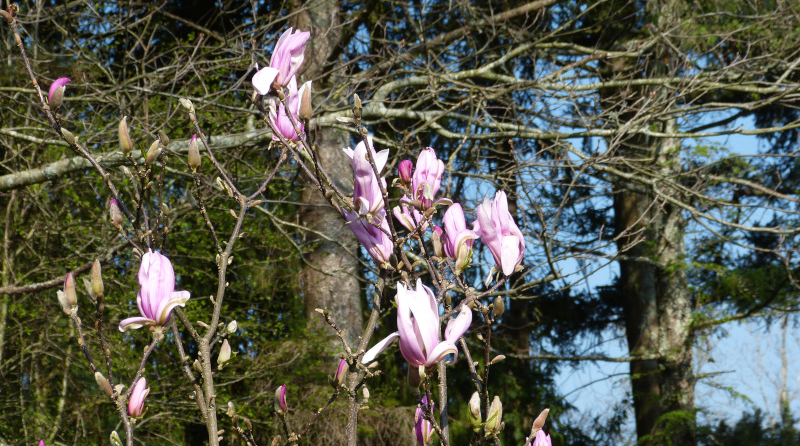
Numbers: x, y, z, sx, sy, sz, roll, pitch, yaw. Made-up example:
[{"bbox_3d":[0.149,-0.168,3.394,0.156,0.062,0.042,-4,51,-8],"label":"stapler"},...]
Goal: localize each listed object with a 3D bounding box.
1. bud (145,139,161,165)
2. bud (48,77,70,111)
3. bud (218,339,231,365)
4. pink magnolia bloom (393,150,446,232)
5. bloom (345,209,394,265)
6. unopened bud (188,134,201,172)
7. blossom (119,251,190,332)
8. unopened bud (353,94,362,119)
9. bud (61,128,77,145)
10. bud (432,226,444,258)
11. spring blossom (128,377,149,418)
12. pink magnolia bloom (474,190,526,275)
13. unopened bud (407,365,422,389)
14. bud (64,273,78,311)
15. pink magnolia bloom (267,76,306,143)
[{"bbox_3d":[-0.312,-0.089,3.000,0.016,0.035,0.015,27,-3,0],"label":"bud"},{"bbox_3d":[-0.391,-0.148,2.750,0.017,0.040,0.017,18,-3,0],"label":"bud"},{"bbox_3d":[-0.221,0.163,3.000,0.015,0.032,0.015,15,-3,0],"label":"bud"},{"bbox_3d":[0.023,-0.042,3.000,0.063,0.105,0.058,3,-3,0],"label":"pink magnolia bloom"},{"bbox_3d":[-0.039,0.018,3.020,0.047,0.085,0.048,-30,-3,0],"label":"bloom"},{"bbox_3d":[-0.237,-0.081,2.750,0.014,0.044,0.014,2,-3,0],"label":"unopened bud"},{"bbox_3d":[-0.283,0.079,2.740,0.082,0.092,0.069,-2,-3,0],"label":"blossom"},{"bbox_3d":[-0.049,-0.135,2.750,0.010,0.030,0.010,-5,-3,0],"label":"unopened bud"},{"bbox_3d":[-0.418,-0.109,3.000,0.013,0.026,0.013,-42,-3,0],"label":"bud"},{"bbox_3d":[0.045,0.022,2.750,0.013,0.038,0.013,-2,-3,0],"label":"bud"},{"bbox_3d":[-0.291,0.195,2.650,0.017,0.047,0.017,15,-3,0],"label":"spring blossom"},{"bbox_3d":[0.122,0.013,2.950,0.061,0.103,0.059,-7,-3,0],"label":"pink magnolia bloom"},{"bbox_3d":[0.017,0.172,2.750,0.016,0.037,0.016,-4,-3,0],"label":"unopened bud"},{"bbox_3d":[-0.378,0.079,2.740,0.014,0.041,0.014,-9,-3,0],"label":"bud"},{"bbox_3d":[-0.144,-0.145,3.050,0.049,0.082,0.050,-2,-3,0],"label":"pink magnolia bloom"}]

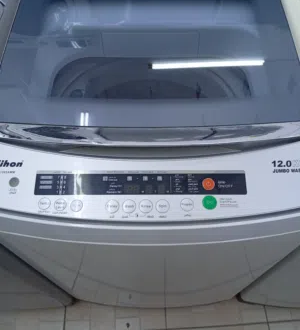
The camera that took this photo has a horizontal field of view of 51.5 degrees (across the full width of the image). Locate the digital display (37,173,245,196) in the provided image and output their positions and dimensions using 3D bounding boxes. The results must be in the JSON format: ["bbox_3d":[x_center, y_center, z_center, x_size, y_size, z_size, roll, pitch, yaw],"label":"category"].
[{"bbox_3d":[-0.014,0.029,0.460,0.309,0.008,0.036,0,68,0],"label":"digital display"}]

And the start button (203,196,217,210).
[{"bbox_3d":[0.086,0.056,0.449,0.021,0.006,0.021,0,68,0],"label":"start button"}]

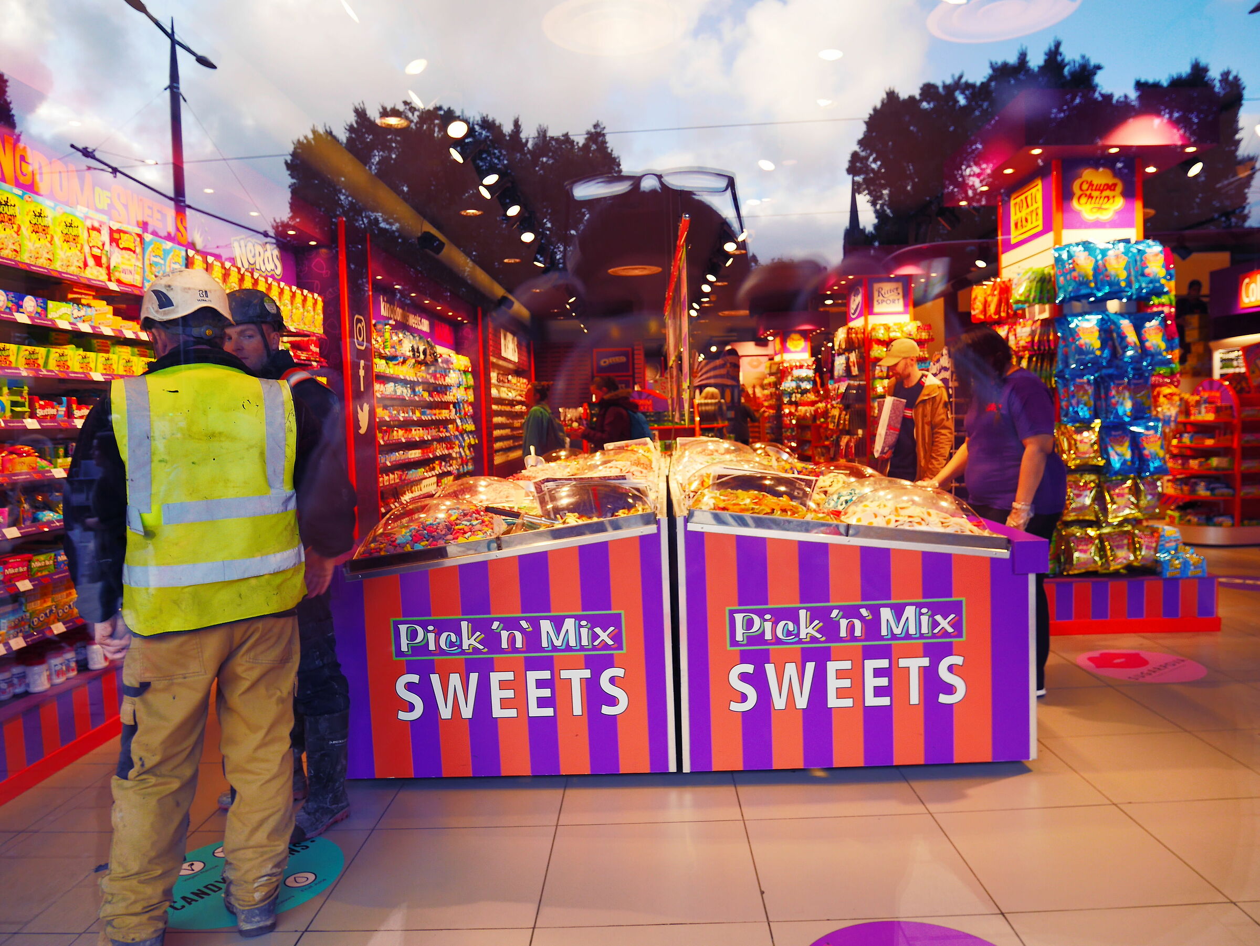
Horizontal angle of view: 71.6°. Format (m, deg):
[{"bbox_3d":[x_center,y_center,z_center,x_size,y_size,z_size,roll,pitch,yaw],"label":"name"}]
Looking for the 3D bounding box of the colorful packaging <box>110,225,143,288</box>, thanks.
[{"bbox_3d":[-2.483,-1.049,4.258,0.060,0.275,0.205,-1,4,13],"label":"colorful packaging"}]

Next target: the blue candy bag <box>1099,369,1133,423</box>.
[{"bbox_3d":[2.683,-0.423,4.817,0.190,0.295,0.090,-2,4,1],"label":"blue candy bag"}]

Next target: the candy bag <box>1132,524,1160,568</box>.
[{"bbox_3d":[2.887,0.414,4.896,0.165,0.245,0.085,-2,4,1],"label":"candy bag"}]

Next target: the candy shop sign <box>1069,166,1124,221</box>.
[{"bbox_3d":[2.628,-1.561,4.906,0.310,0.310,0.040,-2,4,1],"label":"candy shop sign"}]

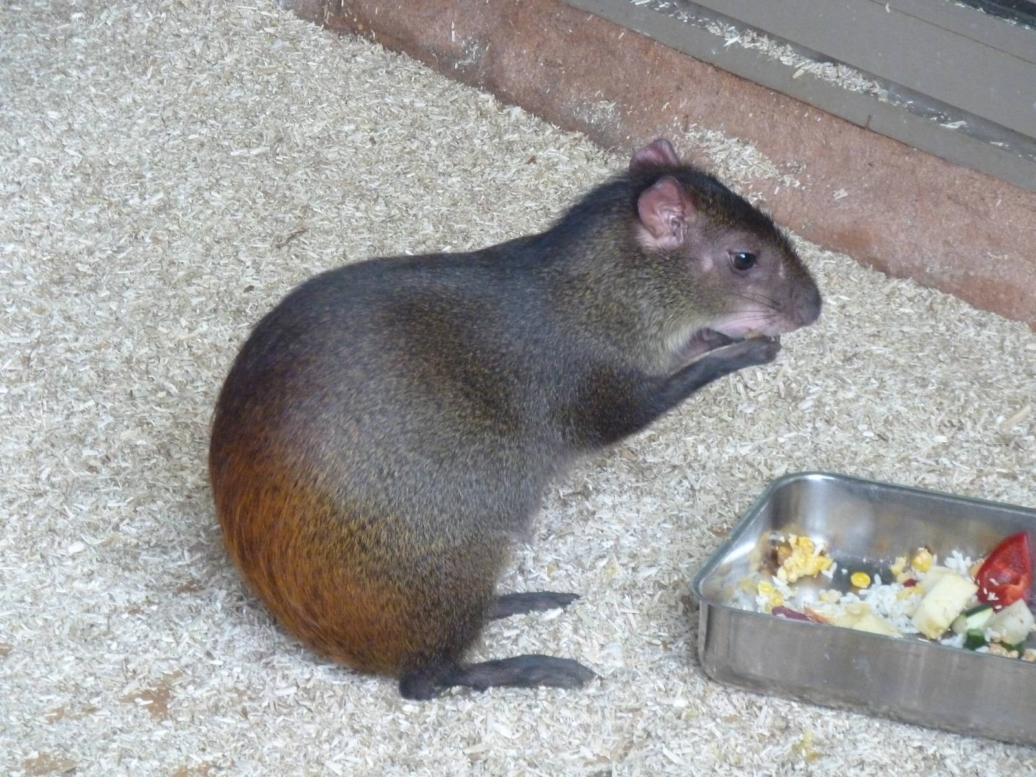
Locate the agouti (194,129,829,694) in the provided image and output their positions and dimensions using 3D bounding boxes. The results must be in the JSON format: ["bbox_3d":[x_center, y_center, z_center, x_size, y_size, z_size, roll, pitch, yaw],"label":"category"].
[{"bbox_3d":[-0.002,0.013,2.500,0.350,0.305,0.165,-4,29,-7],"label":"agouti"}]

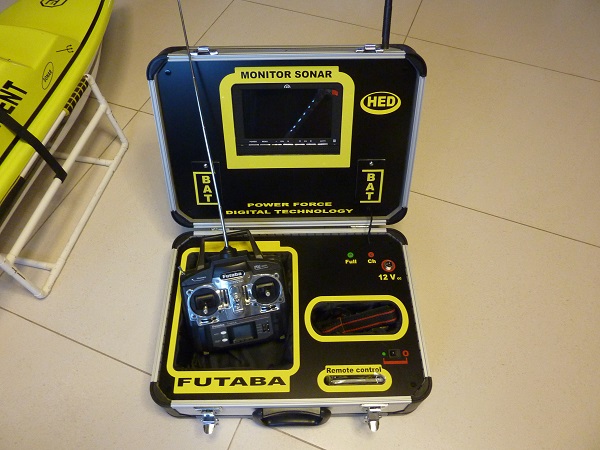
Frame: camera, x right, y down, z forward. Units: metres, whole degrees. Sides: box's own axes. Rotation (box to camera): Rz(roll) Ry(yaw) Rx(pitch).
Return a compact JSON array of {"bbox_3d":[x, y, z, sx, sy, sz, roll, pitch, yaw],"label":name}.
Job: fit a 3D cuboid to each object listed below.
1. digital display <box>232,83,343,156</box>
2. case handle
[{"bbox_3d":[-0.021,-0.186,0.759,0.185,0.128,0.022,-1,33,0],"label":"digital display"},{"bbox_3d":[-0.014,0.320,0.717,0.129,0.034,0.030,-1,57,0],"label":"case handle"}]

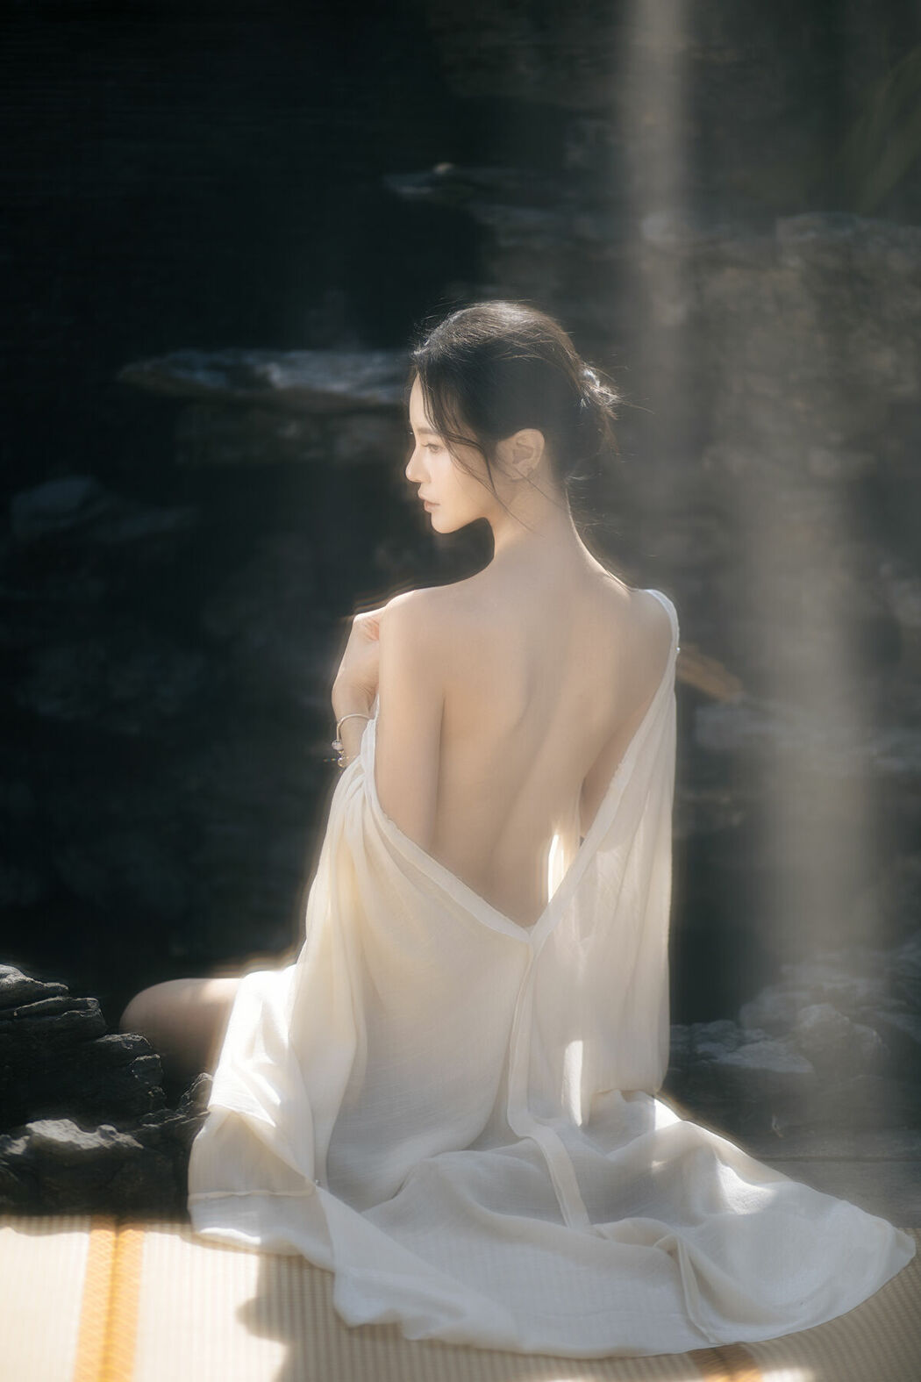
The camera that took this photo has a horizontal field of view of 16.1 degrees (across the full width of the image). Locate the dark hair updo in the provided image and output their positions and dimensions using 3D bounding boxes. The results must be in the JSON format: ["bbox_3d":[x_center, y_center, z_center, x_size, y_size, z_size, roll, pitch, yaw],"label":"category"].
[{"bbox_3d":[0.054,-0.292,3.300,0.215,0.195,0.175,4,13,14],"label":"dark hair updo"}]

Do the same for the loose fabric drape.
[{"bbox_3d":[0.066,0.236,3.315,0.710,0.630,0.780,-3,13,-15],"label":"loose fabric drape"}]

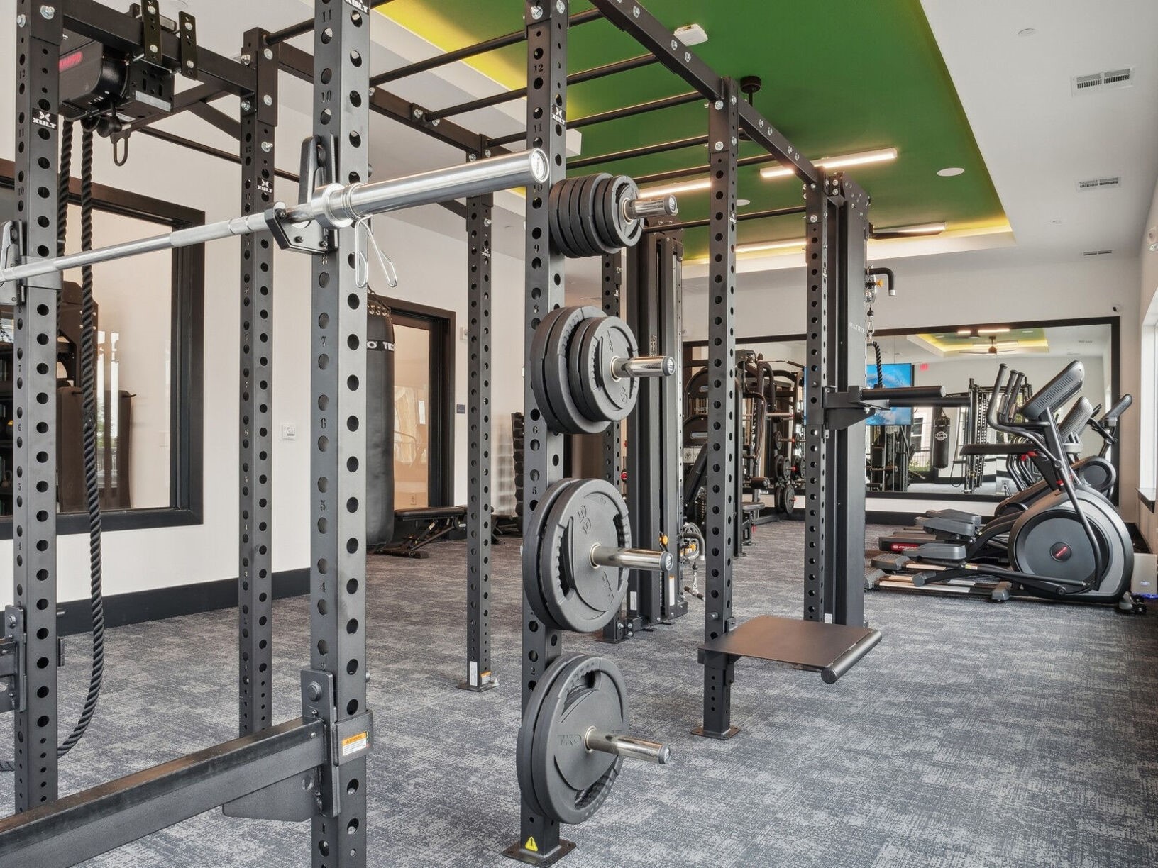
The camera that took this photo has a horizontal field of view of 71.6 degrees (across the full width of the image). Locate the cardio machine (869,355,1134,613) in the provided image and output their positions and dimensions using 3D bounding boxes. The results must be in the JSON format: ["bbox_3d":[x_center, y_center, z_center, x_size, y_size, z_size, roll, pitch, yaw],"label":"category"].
[{"bbox_3d":[3.120,0.337,6.030,1.820,1.715,0.740,0,0,33],"label":"cardio machine"}]

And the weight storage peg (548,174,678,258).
[{"bbox_3d":[0.080,-0.562,2.062,0.340,0.215,0.215,0,0,33],"label":"weight storage peg"}]

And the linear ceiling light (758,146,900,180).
[{"bbox_3d":[2.300,-2.520,7.460,1.220,0.075,0.110,0,0,33],"label":"linear ceiling light"}]

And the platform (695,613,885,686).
[{"bbox_3d":[0.794,0.850,2.965,0.540,0.200,0.620,0,0,33],"label":"platform"}]

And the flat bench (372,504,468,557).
[{"bbox_3d":[-1.435,0.955,8.190,0.680,0.440,1.420,0,0,33],"label":"flat bench"}]

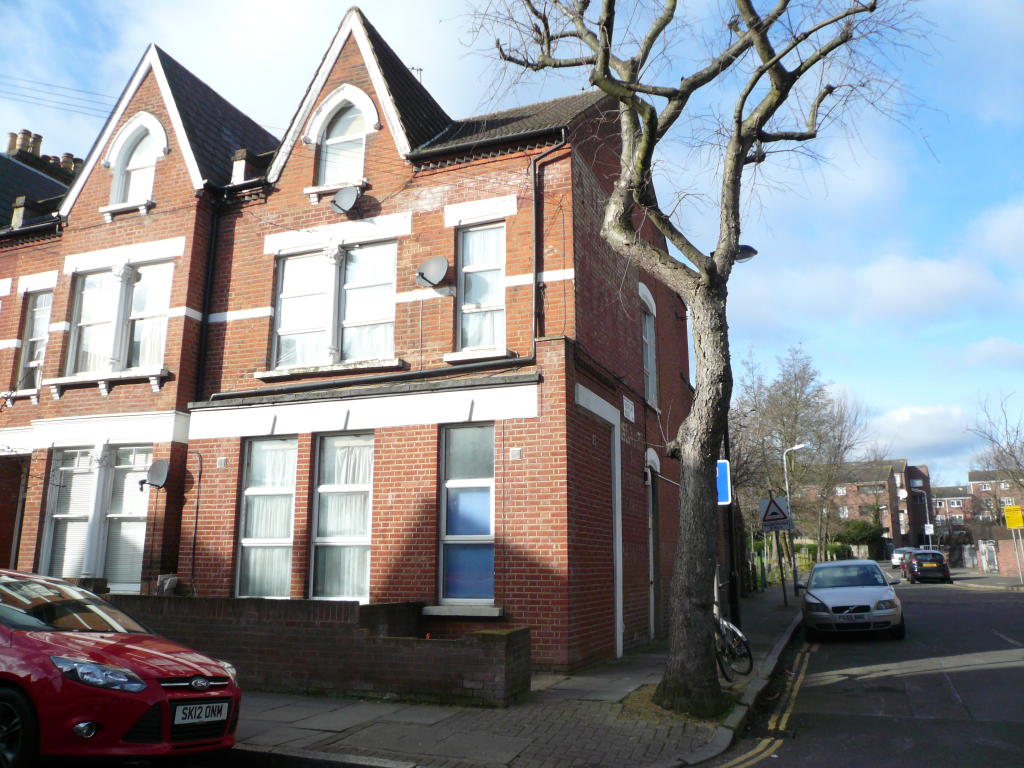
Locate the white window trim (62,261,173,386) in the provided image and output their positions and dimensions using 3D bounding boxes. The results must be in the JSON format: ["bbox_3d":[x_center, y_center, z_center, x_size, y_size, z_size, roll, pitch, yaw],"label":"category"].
[{"bbox_3d":[-6.281,-0.993,13.289,2.180,1.900,0.200,-5,-13,21],"label":"white window trim"}]

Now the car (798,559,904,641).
[{"bbox_3d":[6.921,4.334,16.992,1.790,1.455,4.470,-4,-12,21],"label":"car"}]

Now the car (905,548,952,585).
[{"bbox_3d":[19.145,8.431,38.154,1.730,1.470,3.970,-5,-13,21],"label":"car"}]

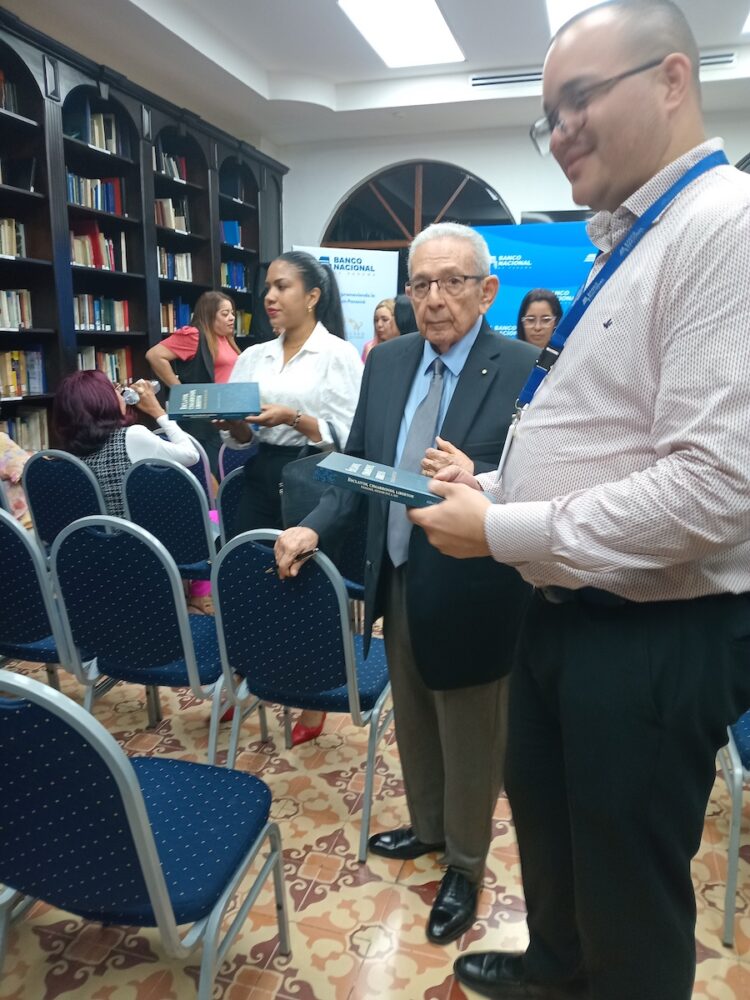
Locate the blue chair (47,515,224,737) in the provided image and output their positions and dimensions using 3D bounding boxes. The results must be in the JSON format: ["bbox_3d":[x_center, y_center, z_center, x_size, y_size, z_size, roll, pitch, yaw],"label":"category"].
[{"bbox_3d":[-0.622,0.435,1.973,0.440,0.923,0.550,4,12,15],"label":"blue chair"}]

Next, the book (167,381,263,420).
[{"bbox_3d":[-0.462,-0.288,1.847,0.250,0.023,0.175,-3,38,-11],"label":"book"}]

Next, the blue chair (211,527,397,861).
[{"bbox_3d":[-0.172,0.470,1.851,0.440,0.923,0.550,5,12,18],"label":"blue chair"}]

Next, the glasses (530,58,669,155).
[{"bbox_3d":[0.289,-0.486,0.789,0.142,0.047,0.140,-23,19,-3],"label":"glasses"}]

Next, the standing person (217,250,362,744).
[{"bbox_3d":[-0.307,0.015,2.196,0.450,1.640,0.500,-10,16,-44],"label":"standing person"}]

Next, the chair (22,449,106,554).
[{"bbox_3d":[-1.223,0.198,2.935,0.440,0.923,0.550,4,12,16],"label":"chair"}]

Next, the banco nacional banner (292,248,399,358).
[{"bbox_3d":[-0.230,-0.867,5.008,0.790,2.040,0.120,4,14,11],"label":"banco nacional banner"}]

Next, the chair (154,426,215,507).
[{"bbox_3d":[-1.061,0.019,3.694,0.460,0.900,0.560,5,14,15],"label":"chair"}]

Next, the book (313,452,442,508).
[{"bbox_3d":[0.052,-0.013,0.857,0.250,0.024,0.175,15,10,0],"label":"book"}]

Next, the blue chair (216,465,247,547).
[{"bbox_3d":[-0.334,0.273,2.673,0.440,0.923,0.550,5,12,18],"label":"blue chair"}]

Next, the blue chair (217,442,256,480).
[{"bbox_3d":[-0.529,0.073,3.503,0.440,0.923,0.550,5,12,18],"label":"blue chair"}]

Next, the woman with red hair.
[{"bbox_3d":[-1.041,0.030,2.925,0.550,1.240,0.720,12,17,37],"label":"woman with red hair"}]

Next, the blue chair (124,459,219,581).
[{"bbox_3d":[-0.759,0.242,2.779,0.440,0.923,0.550,4,12,17],"label":"blue chair"}]

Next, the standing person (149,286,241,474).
[{"bbox_3d":[-0.943,-0.328,3.650,0.370,1.610,0.490,11,16,34],"label":"standing person"}]

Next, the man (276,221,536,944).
[{"bbox_3d":[0.111,0.194,1.528,0.630,1.630,0.430,7,15,21],"label":"man"}]

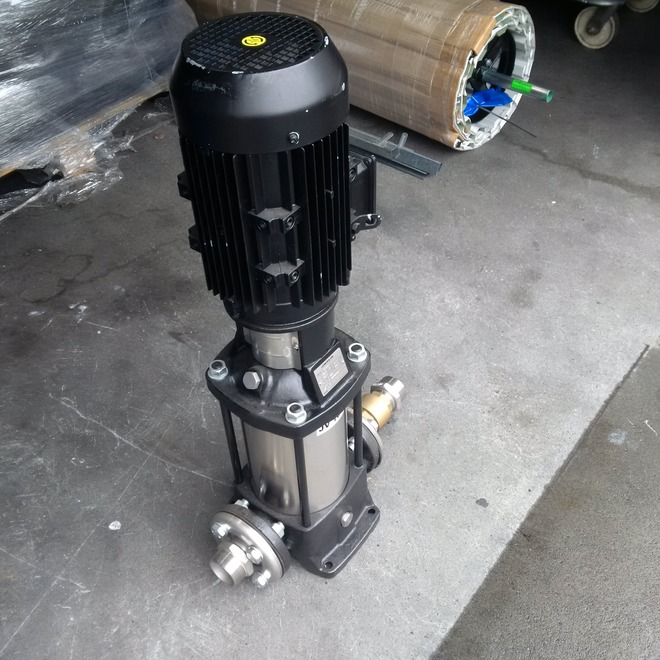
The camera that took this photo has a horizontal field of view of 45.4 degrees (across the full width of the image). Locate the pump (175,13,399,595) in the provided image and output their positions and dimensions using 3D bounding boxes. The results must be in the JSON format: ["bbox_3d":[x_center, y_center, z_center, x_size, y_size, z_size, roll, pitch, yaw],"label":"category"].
[{"bbox_3d":[-0.032,-0.013,1.164,0.252,0.877,0.505,26,50,27],"label":"pump"}]

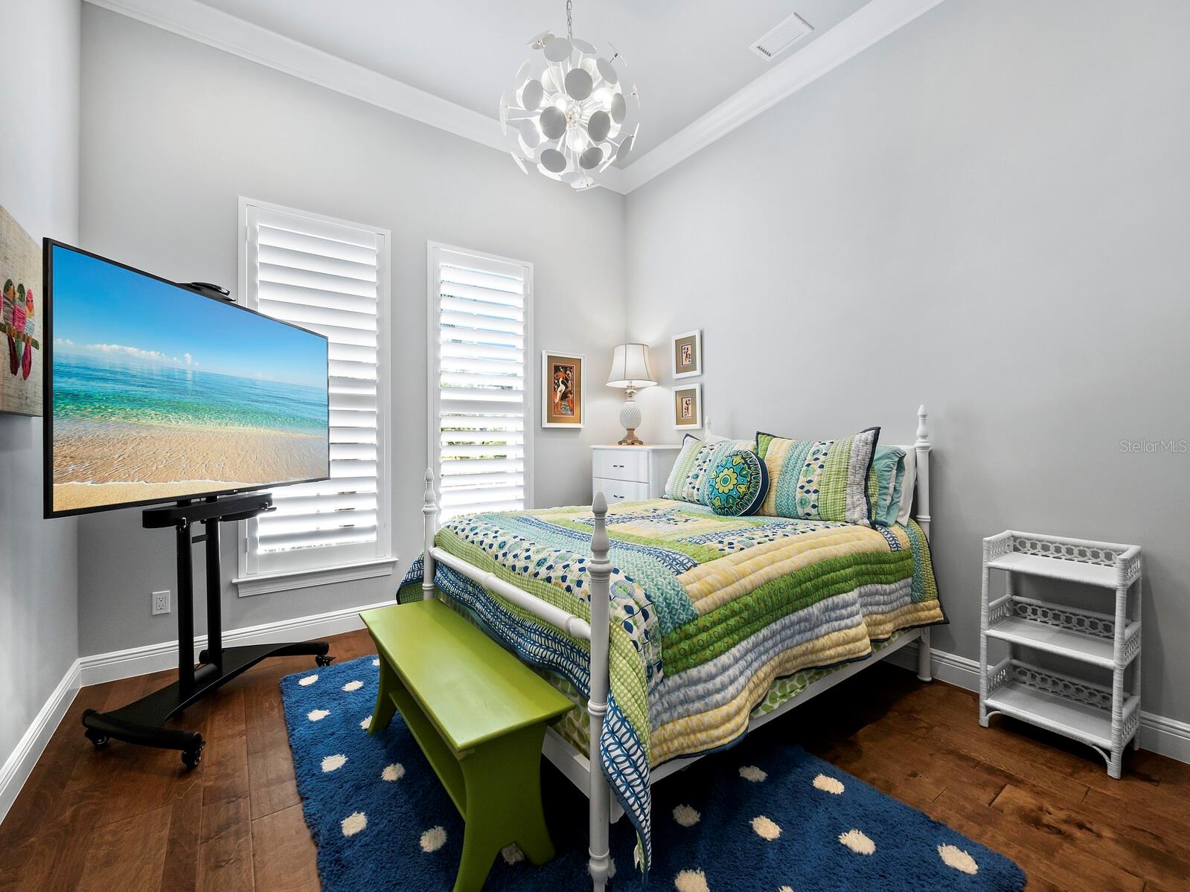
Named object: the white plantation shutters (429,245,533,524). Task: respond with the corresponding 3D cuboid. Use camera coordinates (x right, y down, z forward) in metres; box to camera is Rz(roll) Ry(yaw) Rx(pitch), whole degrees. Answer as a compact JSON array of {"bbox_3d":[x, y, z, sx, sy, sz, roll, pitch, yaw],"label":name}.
[{"bbox_3d":[-0.765,-0.322,3.352,0.774,2.044,0.070,0,1,-35],"label":"white plantation shutters"}]

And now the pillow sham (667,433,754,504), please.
[{"bbox_3d":[0.719,0.136,2.851,0.180,0.430,0.570,22,-13,-36],"label":"pillow sham"}]

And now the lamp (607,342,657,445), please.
[{"bbox_3d":[0.284,-0.401,3.740,0.400,0.790,0.400,0,1,0],"label":"lamp"}]

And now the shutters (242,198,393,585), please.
[{"bbox_3d":[-1.641,-0.312,2.881,0.780,2.110,0.060,-1,1,-34],"label":"shutters"}]

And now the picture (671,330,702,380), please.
[{"bbox_3d":[0.683,-0.683,3.626,0.025,0.336,0.269,0,1,-38],"label":"picture"}]

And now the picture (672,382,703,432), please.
[{"bbox_3d":[0.704,-0.294,3.647,0.025,0.335,0.270,-1,1,-37],"label":"picture"}]

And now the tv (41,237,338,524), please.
[{"bbox_3d":[-1.617,-0.209,2.113,0.060,0.828,1.385,0,1,3],"label":"tv"}]

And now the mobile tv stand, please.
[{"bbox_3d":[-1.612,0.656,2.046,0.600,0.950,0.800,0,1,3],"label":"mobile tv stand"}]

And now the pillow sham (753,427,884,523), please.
[{"bbox_3d":[1.105,0.134,2.359,0.180,0.440,0.570,15,-8,-37],"label":"pillow sham"}]

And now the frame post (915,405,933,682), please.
[{"bbox_3d":[1.611,0.473,2.346,0.072,1.341,0.072,0,1,-38],"label":"frame post"}]

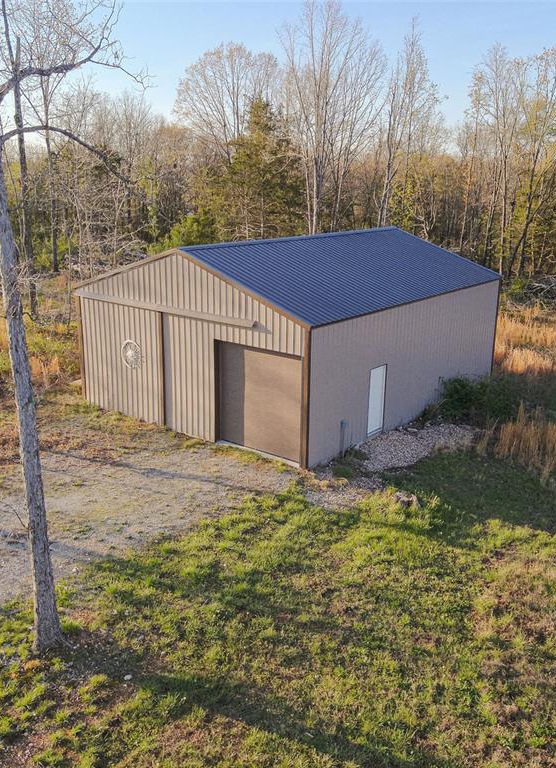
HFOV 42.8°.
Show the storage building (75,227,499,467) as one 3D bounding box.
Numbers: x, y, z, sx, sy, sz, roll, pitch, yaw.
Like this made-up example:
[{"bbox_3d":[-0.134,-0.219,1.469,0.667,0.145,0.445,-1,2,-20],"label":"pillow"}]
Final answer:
[{"bbox_3d":[0.947,-2.478,24.911,9.180,5.306,12.080,13,20,36],"label":"storage building"}]

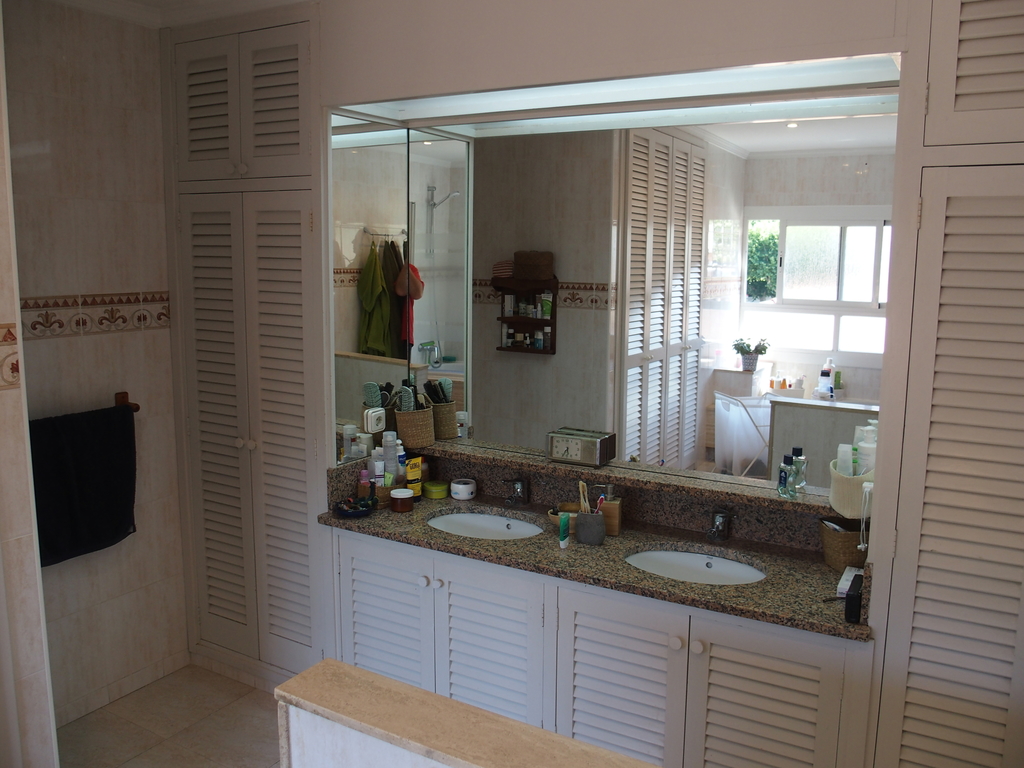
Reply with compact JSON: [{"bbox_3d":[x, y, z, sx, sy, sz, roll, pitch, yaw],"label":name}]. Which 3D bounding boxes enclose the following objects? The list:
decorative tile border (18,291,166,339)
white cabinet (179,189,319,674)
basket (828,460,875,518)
[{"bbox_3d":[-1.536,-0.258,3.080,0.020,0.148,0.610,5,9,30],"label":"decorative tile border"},{"bbox_3d":[-0.910,0.174,3.390,0.700,1.850,0.440,5,9,30],"label":"white cabinet"},{"bbox_3d":[1.015,0.304,2.422,0.180,0.140,0.190,5,9,30],"label":"basket"}]

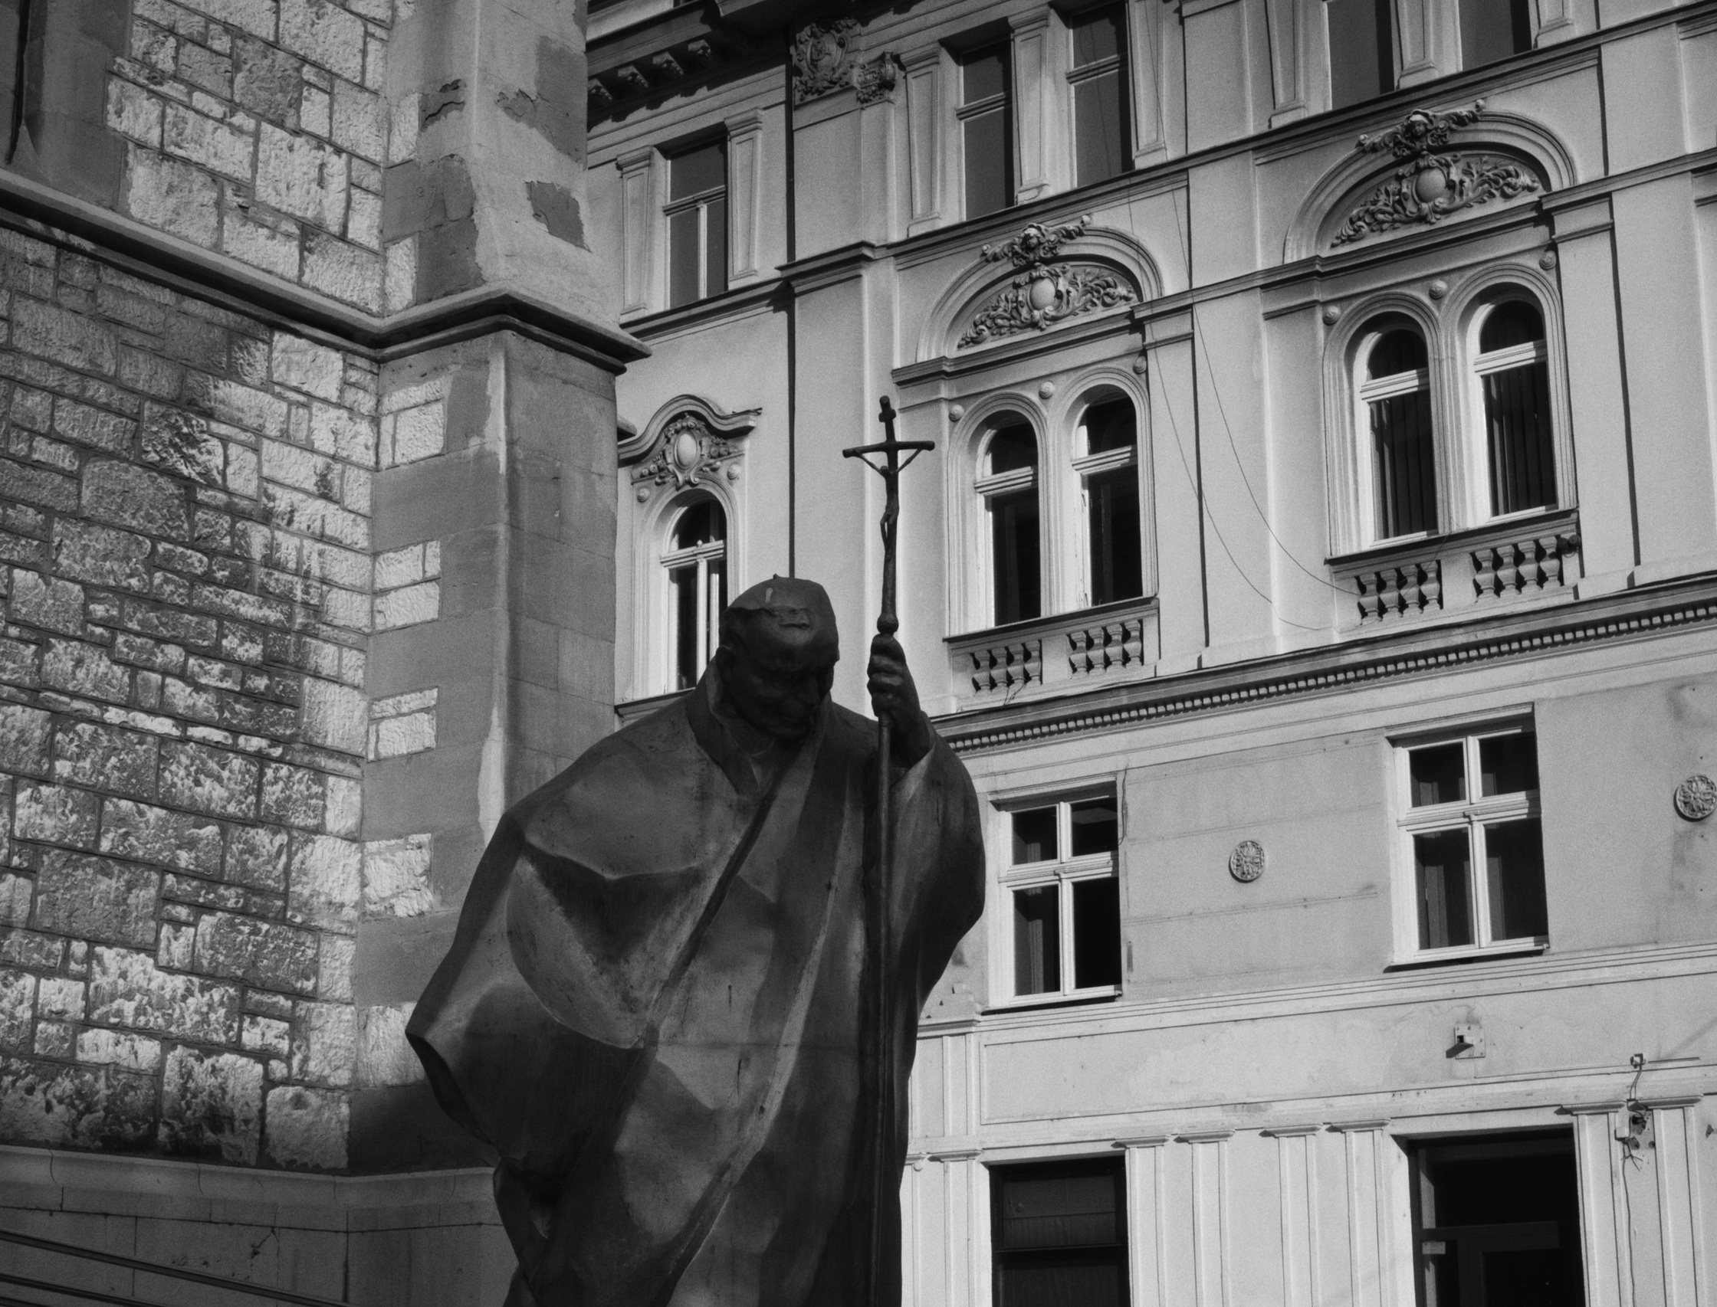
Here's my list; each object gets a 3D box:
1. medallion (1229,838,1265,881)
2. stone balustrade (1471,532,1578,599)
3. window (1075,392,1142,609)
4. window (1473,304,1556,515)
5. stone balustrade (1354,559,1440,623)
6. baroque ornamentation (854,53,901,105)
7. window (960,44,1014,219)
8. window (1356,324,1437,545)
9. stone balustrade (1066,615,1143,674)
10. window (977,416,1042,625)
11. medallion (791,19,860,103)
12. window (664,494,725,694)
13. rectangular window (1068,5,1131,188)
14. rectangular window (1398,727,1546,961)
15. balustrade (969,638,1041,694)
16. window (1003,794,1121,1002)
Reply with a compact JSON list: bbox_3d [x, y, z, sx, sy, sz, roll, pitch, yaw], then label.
[{"bbox_3d":[3.482,1.870,25.940,0.369,0.369,0.060,-11,-19,35],"label":"medallion"},{"bbox_3d":[5.574,-0.683,24.223,0.872,0.458,0.170,-12,-19,35],"label":"stone balustrade"},{"bbox_3d":[2.488,-1.493,27.918,0.783,2.205,0.200,-11,-19,35],"label":"window"},{"bbox_3d":[5.823,-2.180,25.728,0.793,2.018,0.180,-11,-17,35],"label":"window"},{"bbox_3d":[4.689,-0.502,24.865,0.813,0.458,0.170,-12,-19,35],"label":"stone balustrade"},{"bbox_3d":[0.199,-6.126,30.756,0.575,0.520,0.280,-11,-17,35],"label":"baroque ornamentation"},{"bbox_3d":[1.363,-5.463,30.149,0.759,1.827,0.150,-11,-17,35],"label":"window"},{"bbox_3d":[4.926,-1.994,26.152,0.787,2.171,0.200,-11,-19,35],"label":"window"},{"bbox_3d":[2.312,-0.018,26.588,0.818,0.458,0.170,-12,-19,35],"label":"stone balustrade"},{"bbox_3d":[1.528,-1.341,28.834,0.799,2.153,0.180,-11,-17,35],"label":"window"},{"bbox_3d":[-0.345,-6.368,30.976,0.918,0.793,0.220,-11,-17,35],"label":"medallion"},{"bbox_3d":[-1.658,-0.655,30.926,0.976,2.194,0.200,-11,-19,35],"label":"window"},{"bbox_3d":[2.474,-5.671,29.344,0.816,1.796,0.150,-11,-17,35],"label":"rectangular window"},{"bbox_3d":[5.301,1.631,24.871,1.424,1.991,0.200,-11,-19,35],"label":"rectangular window"},{"bbox_3d":[1.372,0.149,26.162,0.778,0.418,0.160,-11,-19,35],"label":"balustrade"},{"bbox_3d":[1.954,2.317,27.297,1.458,1.958,0.200,-11,-19,35],"label":"window"}]

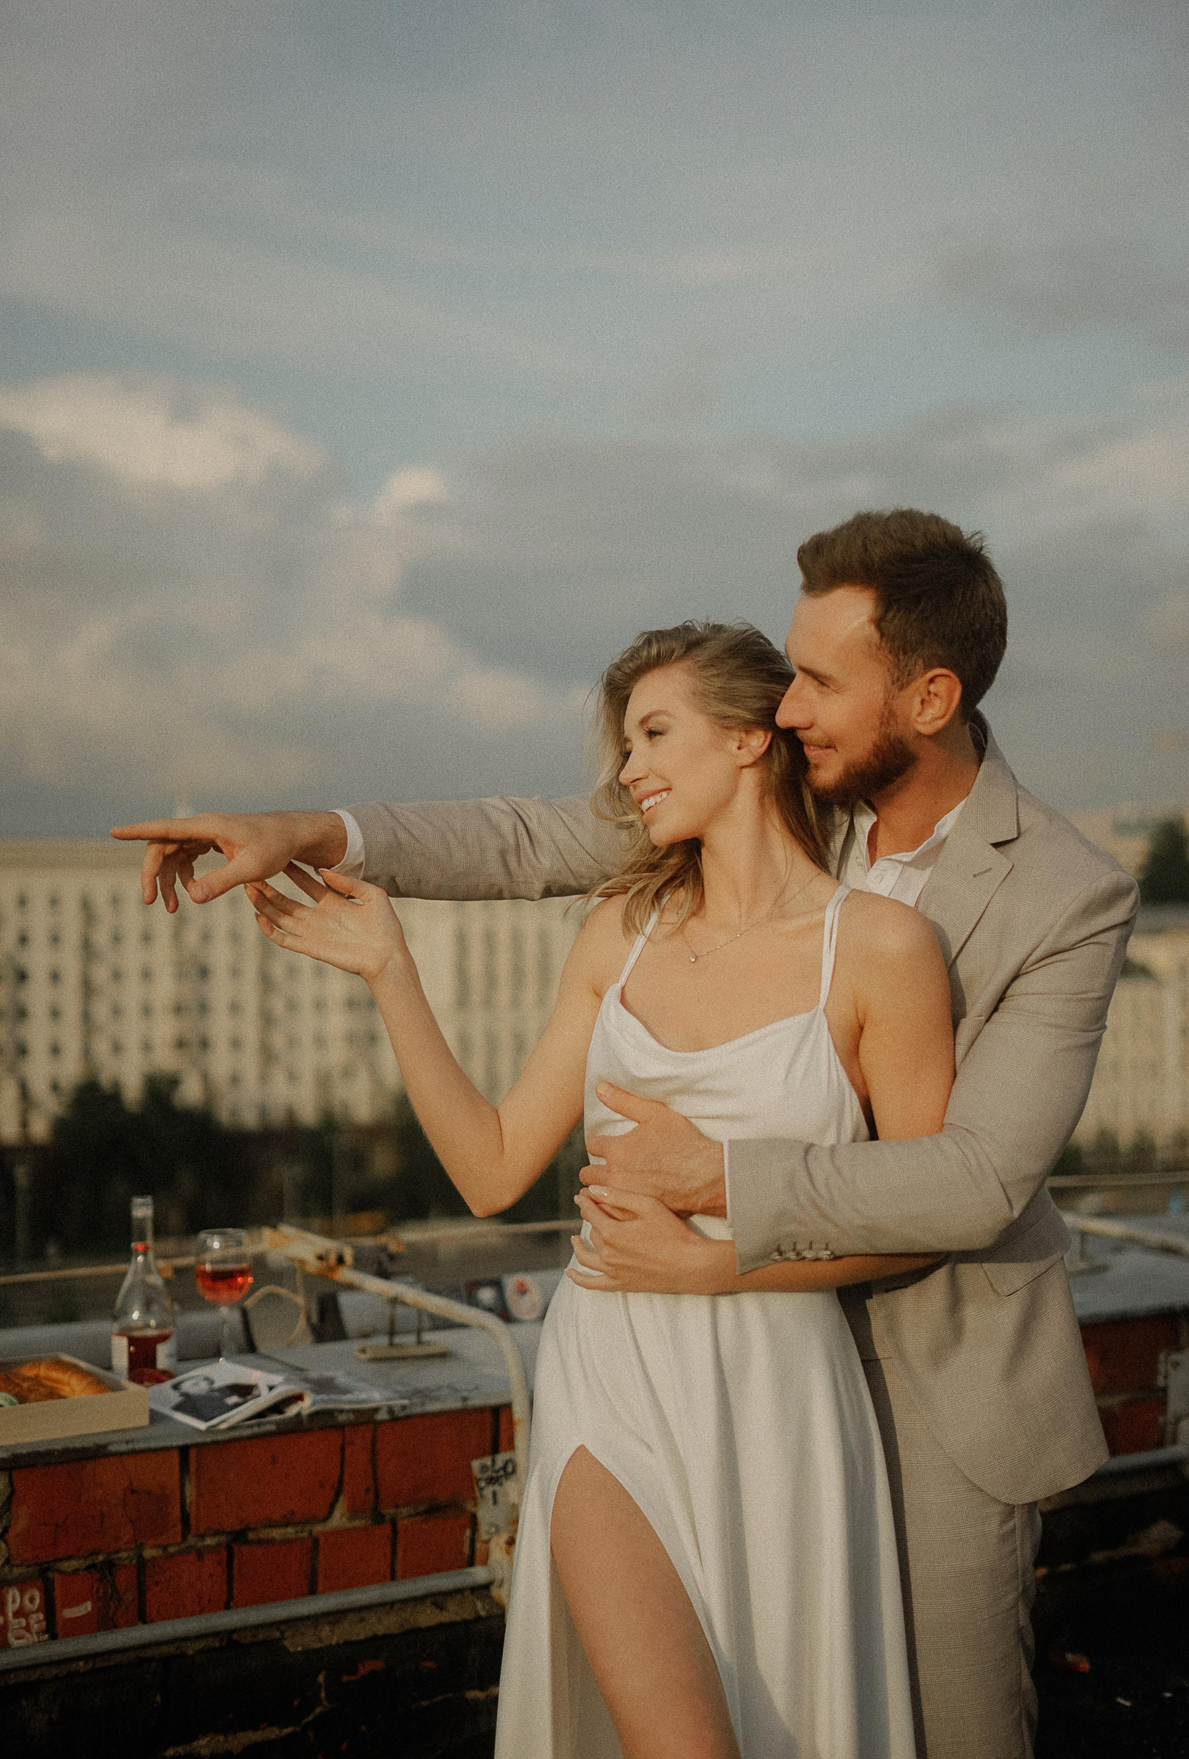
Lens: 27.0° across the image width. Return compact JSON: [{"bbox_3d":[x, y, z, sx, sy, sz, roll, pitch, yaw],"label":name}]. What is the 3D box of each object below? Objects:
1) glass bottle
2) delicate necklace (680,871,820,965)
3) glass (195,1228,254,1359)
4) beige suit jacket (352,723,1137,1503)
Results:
[{"bbox_3d":[-0.700,0.636,3.850,0.094,0.291,0.094,0,0,0],"label":"glass bottle"},{"bbox_3d":[0.128,0.030,2.410,0.150,0.105,0.130,0,0,30],"label":"delicate necklace"},{"bbox_3d":[-0.586,0.660,3.920,0.090,0.217,0.090,0,0,0],"label":"glass"},{"bbox_3d":[0.173,0.215,2.460,0.650,0.760,0.600,0,0,38],"label":"beige suit jacket"}]

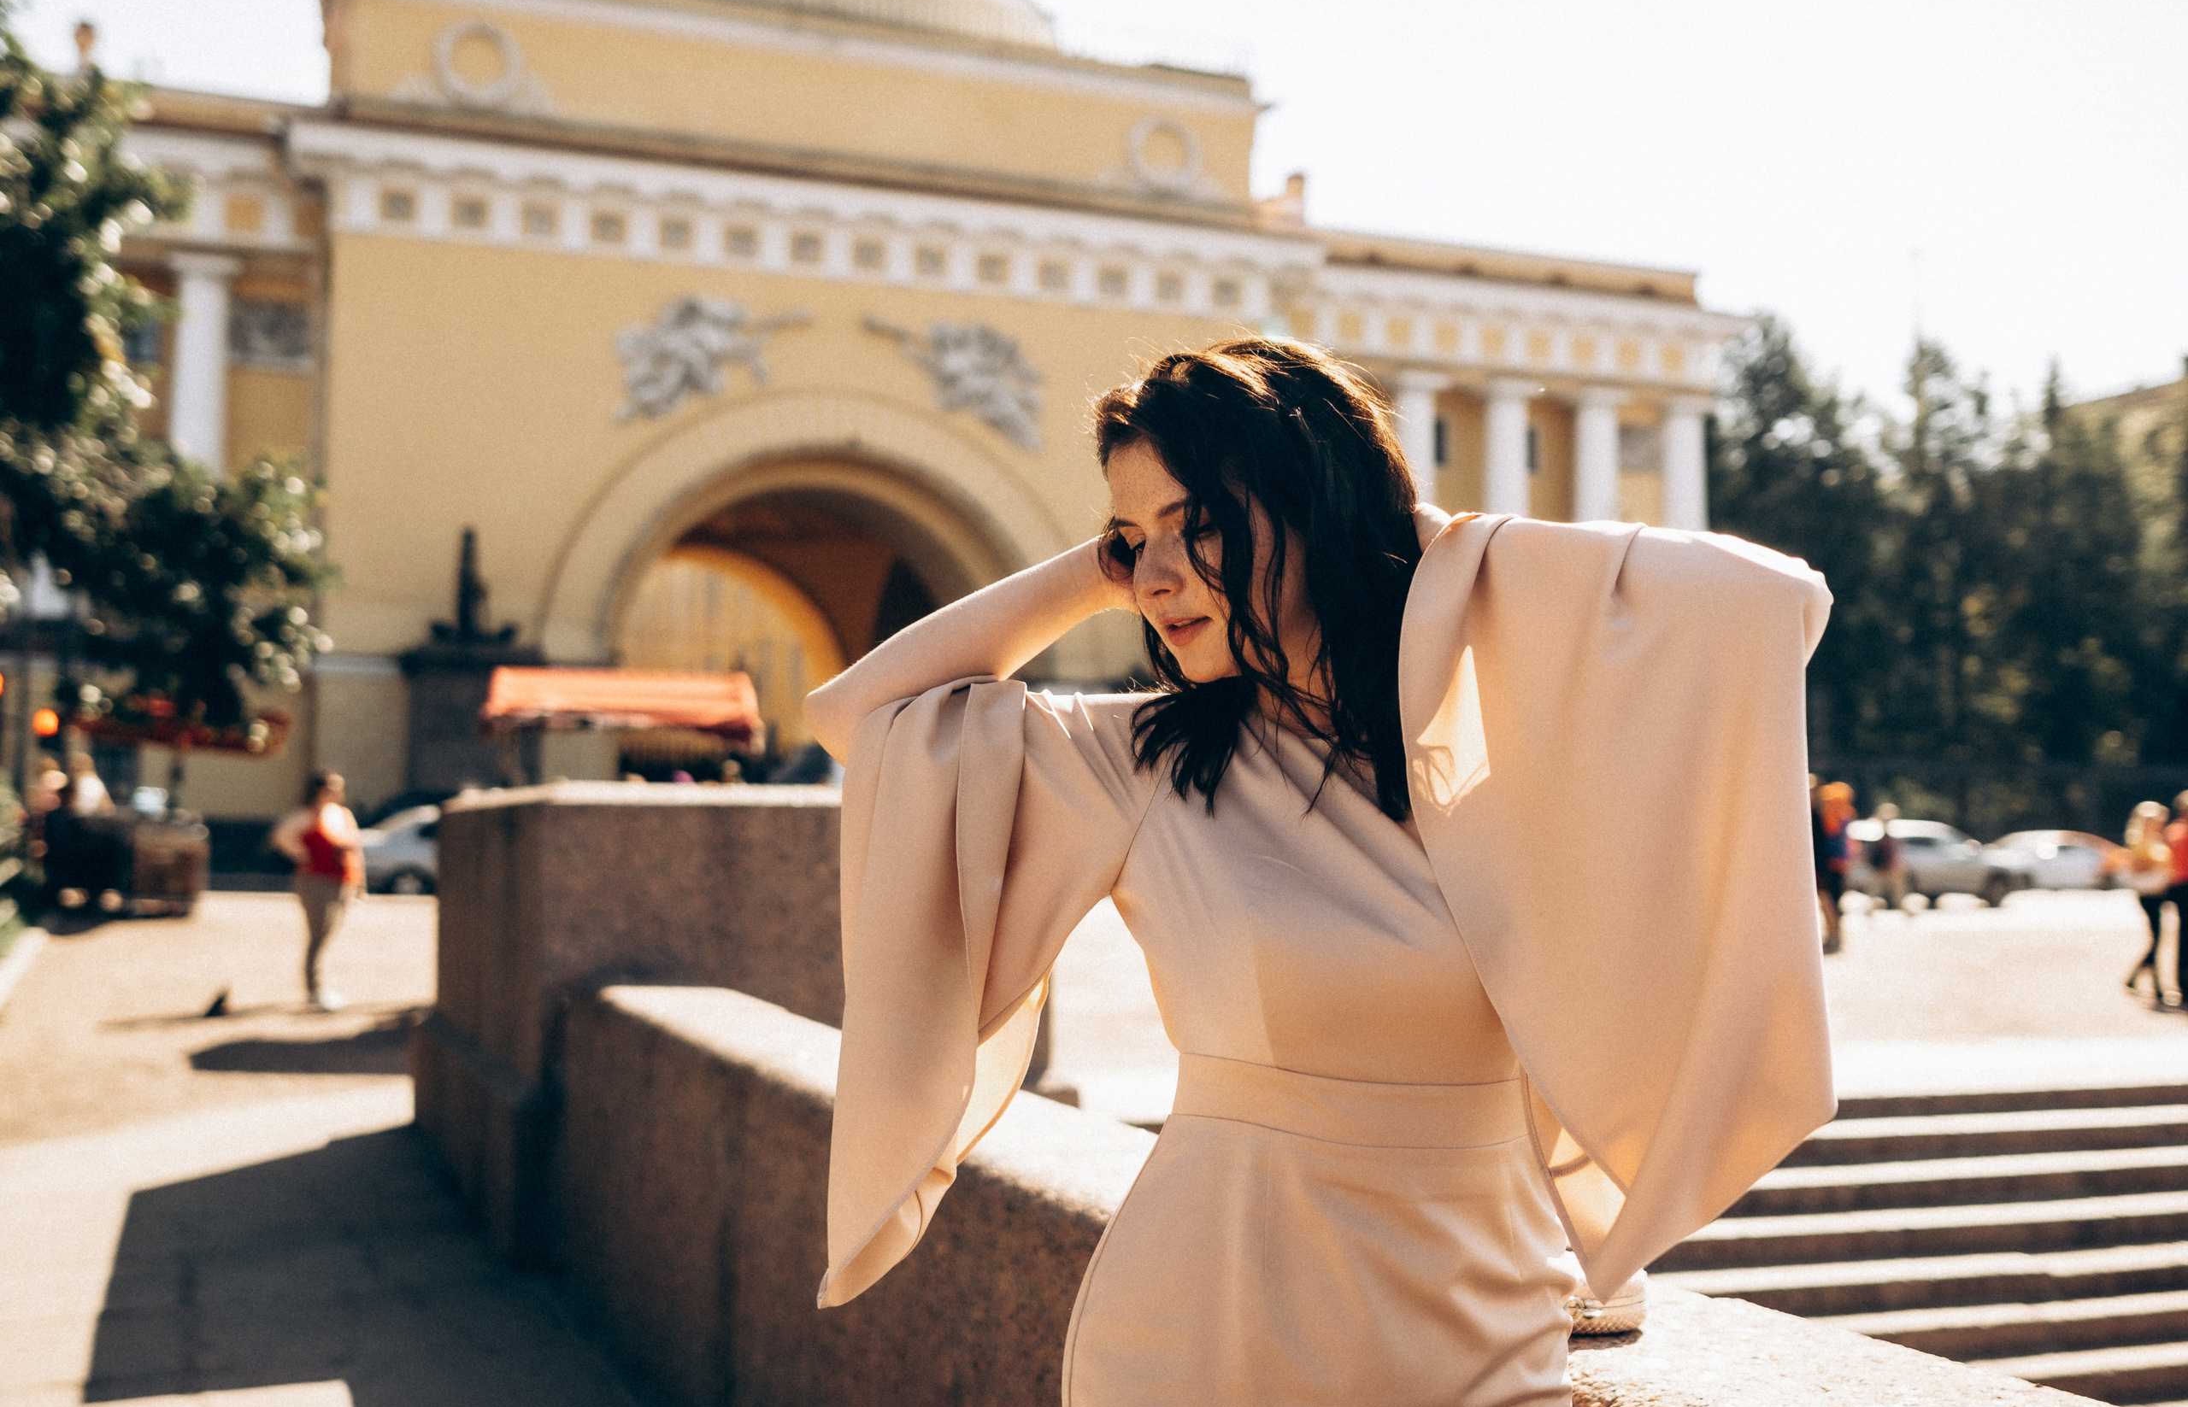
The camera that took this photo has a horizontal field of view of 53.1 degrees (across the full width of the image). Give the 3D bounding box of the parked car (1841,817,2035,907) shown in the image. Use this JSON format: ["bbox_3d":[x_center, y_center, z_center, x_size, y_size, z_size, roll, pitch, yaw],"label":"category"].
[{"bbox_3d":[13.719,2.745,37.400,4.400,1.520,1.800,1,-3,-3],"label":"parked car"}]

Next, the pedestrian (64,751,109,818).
[{"bbox_3d":[-11.275,1.425,24.500,0.400,1.700,0.520,-1,-4,30],"label":"pedestrian"}]

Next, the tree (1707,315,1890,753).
[{"bbox_3d":[20.898,-3.882,65.000,5.200,14.500,5.200,1,-3,0],"label":"tree"}]

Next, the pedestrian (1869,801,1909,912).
[{"bbox_3d":[12.716,2.487,35.000,0.400,1.700,0.520,3,-4,-41],"label":"pedestrian"}]

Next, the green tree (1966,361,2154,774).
[{"bbox_3d":[27.490,-2.928,62.000,5.000,12.800,5.000,1,-3,0],"label":"green tree"}]

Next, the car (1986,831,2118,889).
[{"bbox_3d":[21.353,3.483,48.500,4.500,1.450,1.800,1,-3,-5],"label":"car"}]

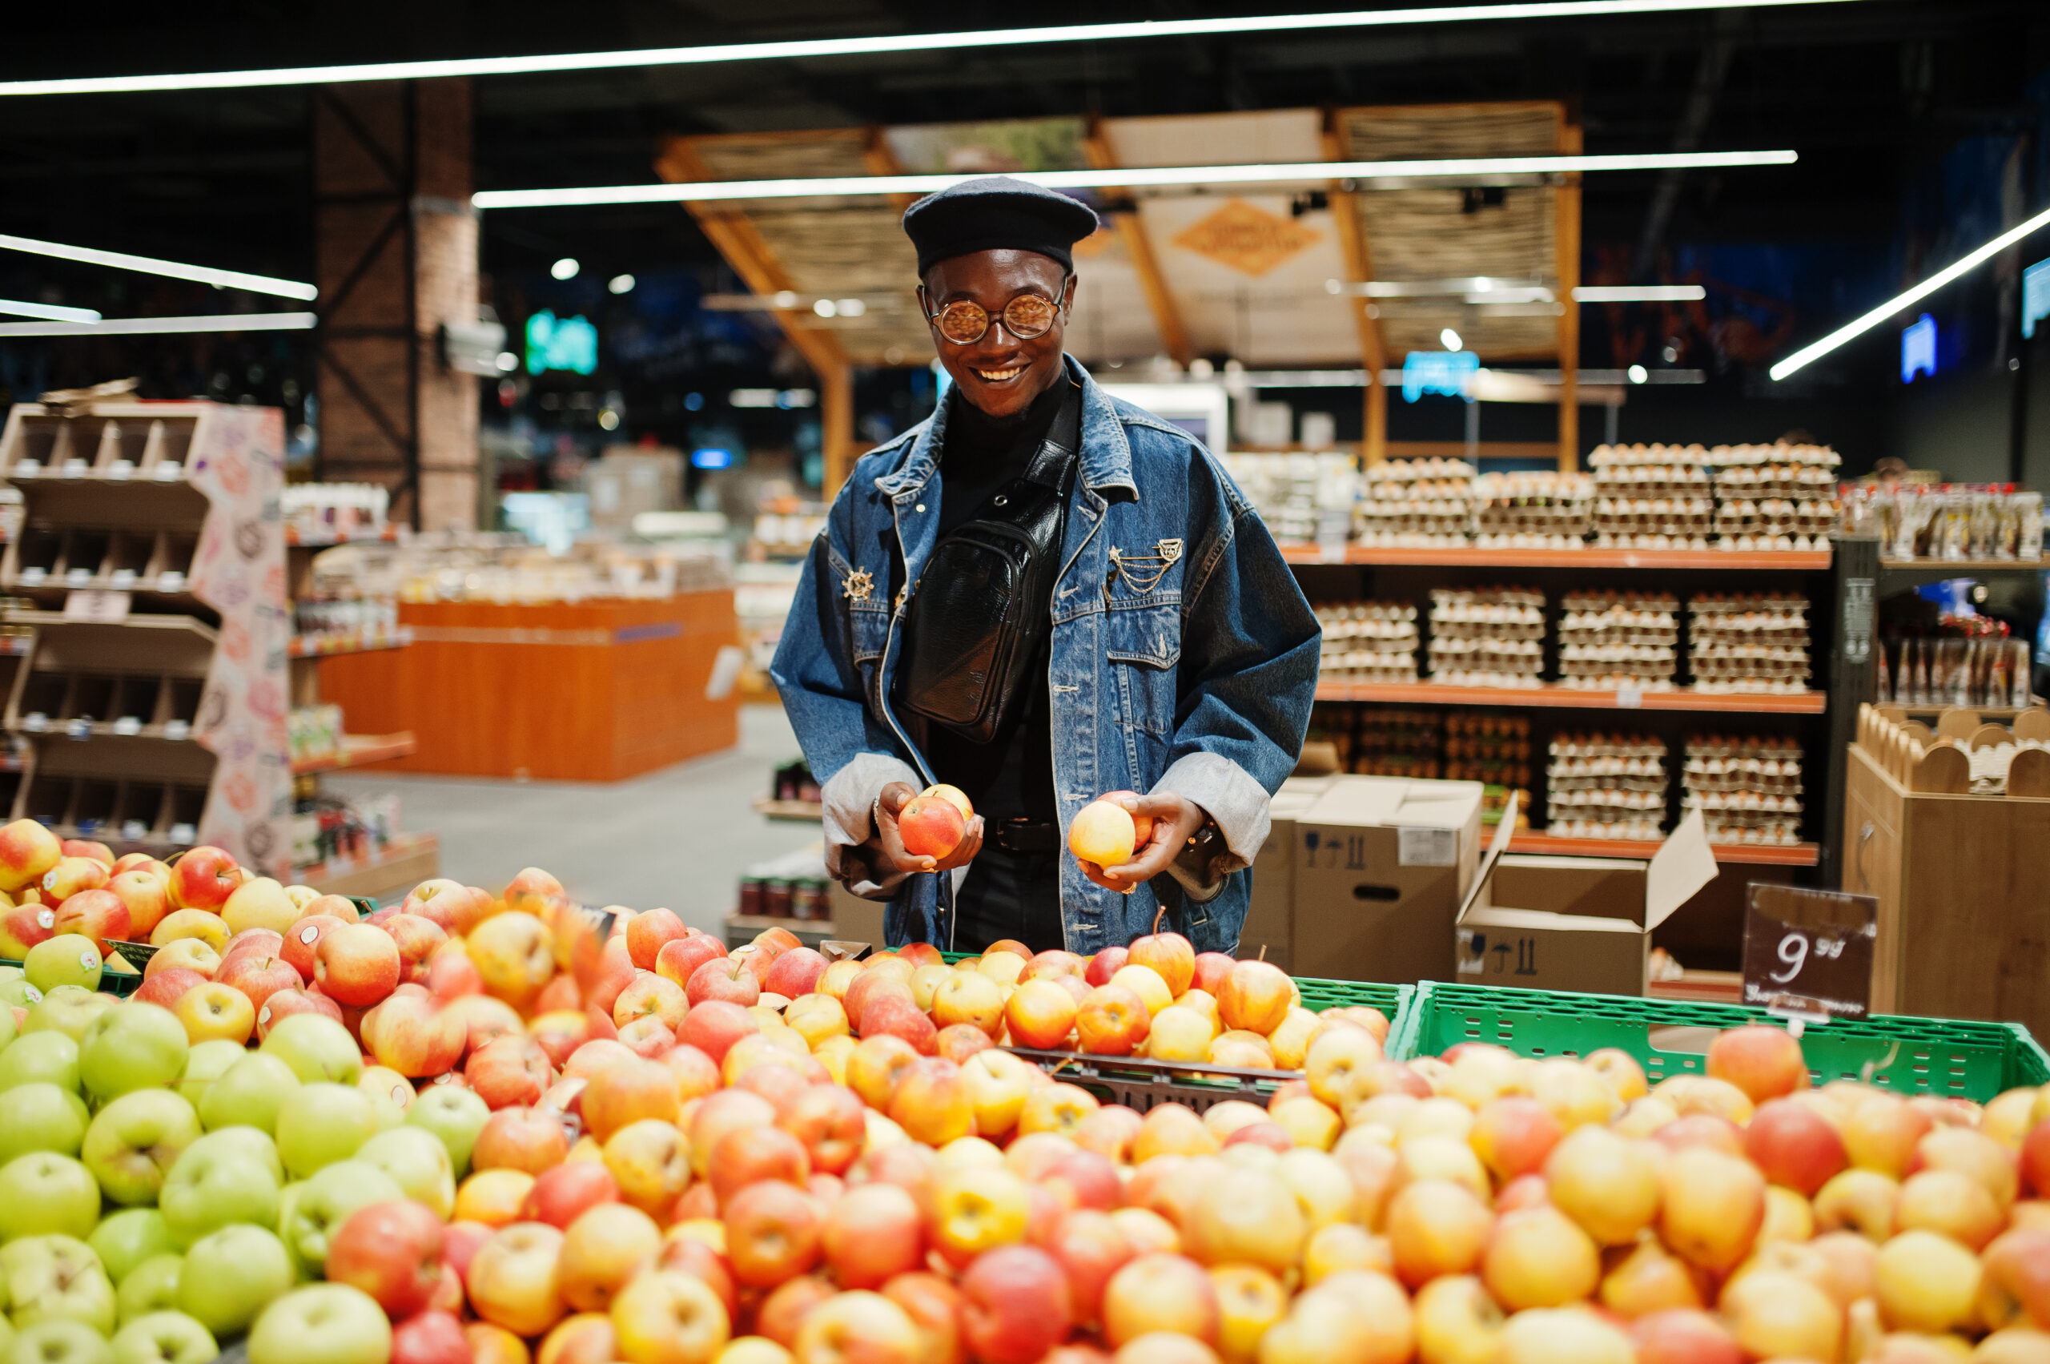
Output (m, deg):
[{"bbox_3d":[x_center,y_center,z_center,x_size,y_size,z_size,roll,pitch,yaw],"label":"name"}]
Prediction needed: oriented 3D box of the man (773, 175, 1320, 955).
[{"bbox_3d":[0.030,0.317,2.422,0.650,1.838,0.480,1,5,7],"label":"man"}]

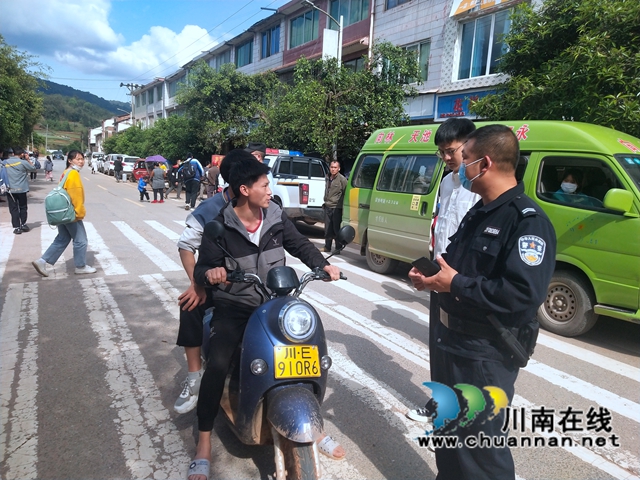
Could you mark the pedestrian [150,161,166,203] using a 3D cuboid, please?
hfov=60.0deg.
[{"bbox_3d":[-6.075,-2.250,20.800,0.520,1.580,0.420,1,8,-15],"label":"pedestrian"}]

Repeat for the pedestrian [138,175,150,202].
[{"bbox_3d":[-6.423,-1.876,20.300,0.420,1.020,0.360,5,8,20],"label":"pedestrian"}]

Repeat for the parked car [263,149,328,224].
[{"bbox_3d":[-0.663,-1.312,14.080,1.830,1.900,5.200,-1,8,-26],"label":"parked car"}]

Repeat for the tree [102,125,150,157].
[{"bbox_3d":[-18.488,-8.650,53.000,4.600,4.800,4.800,-1,8,-25],"label":"tree"}]

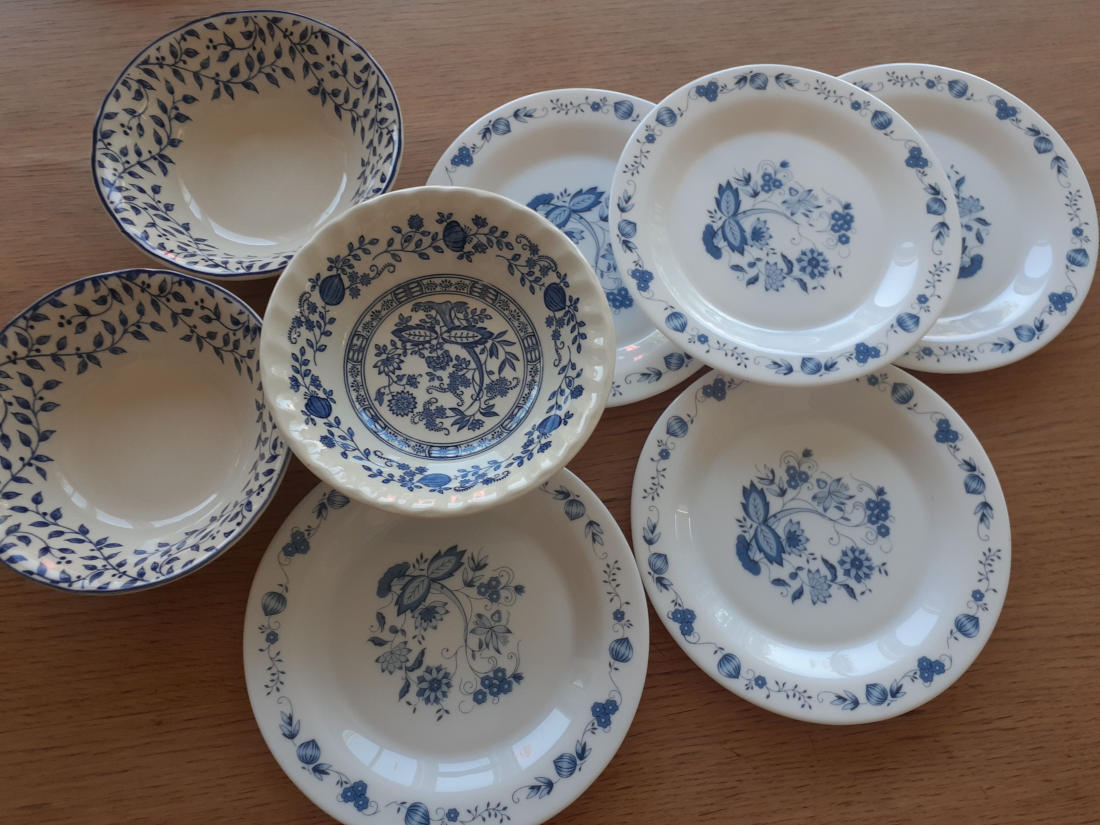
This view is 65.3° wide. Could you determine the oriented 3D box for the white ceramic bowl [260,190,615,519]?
[{"bbox_3d":[-0.053,-0.027,0.427,0.167,0.043,0.167,0,73,-3],"label":"white ceramic bowl"}]

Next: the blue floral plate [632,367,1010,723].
[{"bbox_3d":[0.137,0.057,0.440,0.193,0.017,0.193,1,74,-2],"label":"blue floral plate"}]

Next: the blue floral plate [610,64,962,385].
[{"bbox_3d":[0.127,-0.105,0.473,0.193,0.017,0.193,0,74,-2],"label":"blue floral plate"}]

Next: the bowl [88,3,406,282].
[{"bbox_3d":[-0.158,-0.137,0.470,0.159,0.047,0.159,0,74,-2],"label":"bowl"}]

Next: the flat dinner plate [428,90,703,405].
[{"bbox_3d":[0.020,-0.093,0.478,0.193,0.017,0.193,0,74,-2],"label":"flat dinner plate"}]

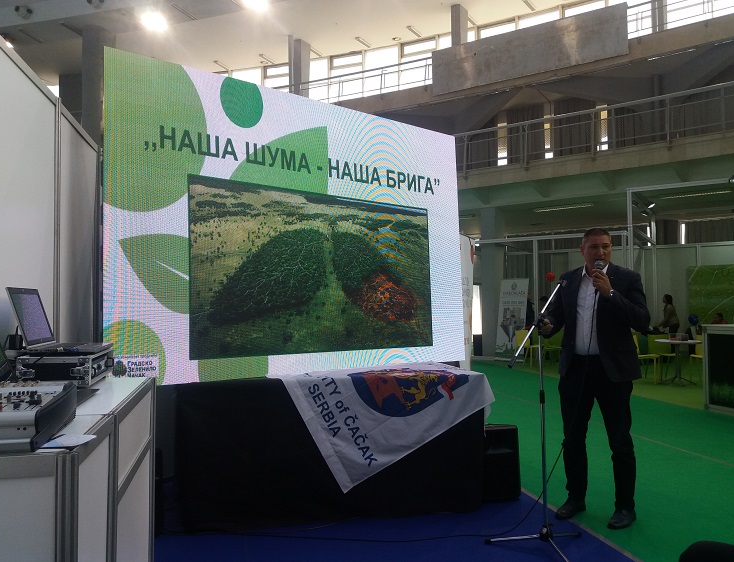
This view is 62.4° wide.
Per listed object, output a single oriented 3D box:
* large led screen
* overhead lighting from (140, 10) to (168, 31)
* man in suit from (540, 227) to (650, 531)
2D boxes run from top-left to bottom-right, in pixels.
[{"bbox_3d":[-0.497,-0.437,5.751,3.840,2.570,0.140,2,-6,-38],"label":"large led screen"},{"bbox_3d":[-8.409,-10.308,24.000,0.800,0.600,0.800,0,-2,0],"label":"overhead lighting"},{"bbox_3d":[1.413,0.563,3.750,0.500,1.810,0.600,2,-3,-44],"label":"man in suit"}]

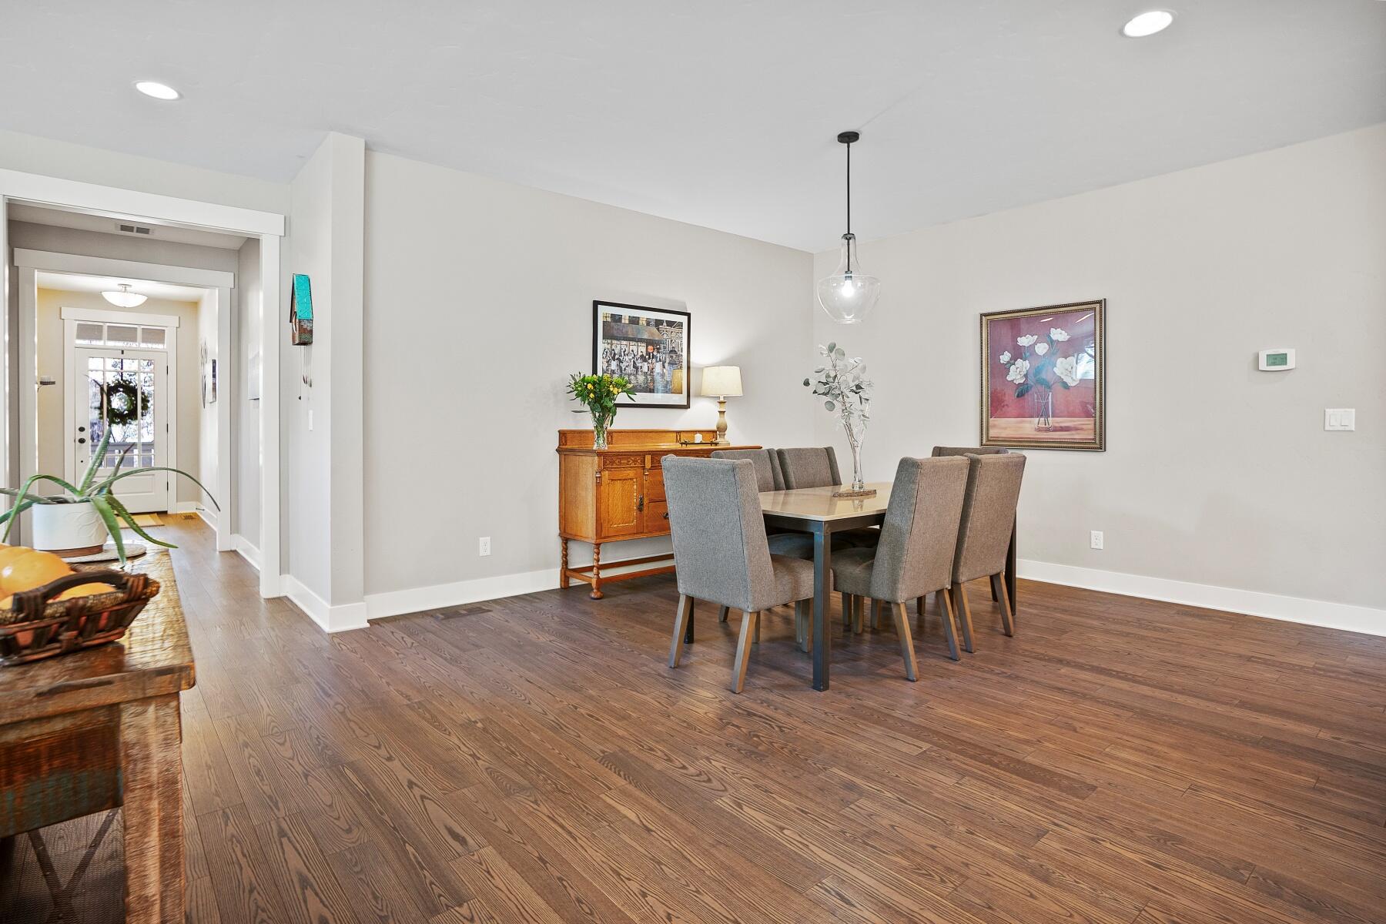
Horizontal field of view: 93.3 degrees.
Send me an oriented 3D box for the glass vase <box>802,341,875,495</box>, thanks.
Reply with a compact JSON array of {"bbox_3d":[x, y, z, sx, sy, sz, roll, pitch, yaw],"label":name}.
[{"bbox_3d":[0.899,-0.268,4.031,0.420,0.925,0.380,-3,4,-41],"label":"glass vase"}]

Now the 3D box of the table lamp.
[{"bbox_3d":[0.232,-0.451,5.282,0.330,0.642,0.330,0,3,0],"label":"table lamp"}]

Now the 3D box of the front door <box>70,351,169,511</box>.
[{"bbox_3d":[-7.183,-0.388,8.230,0.900,2.070,0.060,-2,2,-38],"label":"front door"}]

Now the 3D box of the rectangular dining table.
[{"bbox_3d":[0.983,0.587,3.793,1.870,0.755,0.900,-3,4,-40],"label":"rectangular dining table"}]

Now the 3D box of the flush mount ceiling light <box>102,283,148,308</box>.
[{"bbox_3d":[-6.556,-1.912,7.550,0.390,0.270,0.390,-2,2,-38],"label":"flush mount ceiling light"}]

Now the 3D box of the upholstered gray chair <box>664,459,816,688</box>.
[{"bbox_3d":[0.255,0.465,3.080,0.640,0.985,0.475,-2,3,-42],"label":"upholstered gray chair"}]

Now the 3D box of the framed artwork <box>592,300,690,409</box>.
[{"bbox_3d":[-0.362,-0.807,5.066,0.889,0.770,0.030,-2,4,-37],"label":"framed artwork"}]

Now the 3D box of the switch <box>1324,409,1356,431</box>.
[{"bbox_3d":[3.559,-0.229,3.600,0.010,0.120,0.120,-2,3,-42],"label":"switch"}]

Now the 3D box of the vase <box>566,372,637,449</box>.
[{"bbox_3d":[-0.643,-0.356,4.556,0.460,0.536,0.430,0,3,0],"label":"vase"}]

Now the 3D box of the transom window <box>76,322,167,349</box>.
[{"bbox_3d":[-7.153,-1.577,8.180,0.880,0.270,0.060,-2,2,-38],"label":"transom window"}]

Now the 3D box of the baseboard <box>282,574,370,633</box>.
[{"bbox_3d":[-2.354,0.871,4.171,0.242,0.145,1.136,-3,4,-41],"label":"baseboard"}]

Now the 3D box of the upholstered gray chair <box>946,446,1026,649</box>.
[{"bbox_3d":[1.425,0.459,3.699,0.490,1.020,0.640,-2,4,-37],"label":"upholstered gray chair"}]

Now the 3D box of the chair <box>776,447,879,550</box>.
[{"bbox_3d":[0.925,0.405,4.100,0.475,0.985,0.640,-2,3,-42],"label":"chair"}]

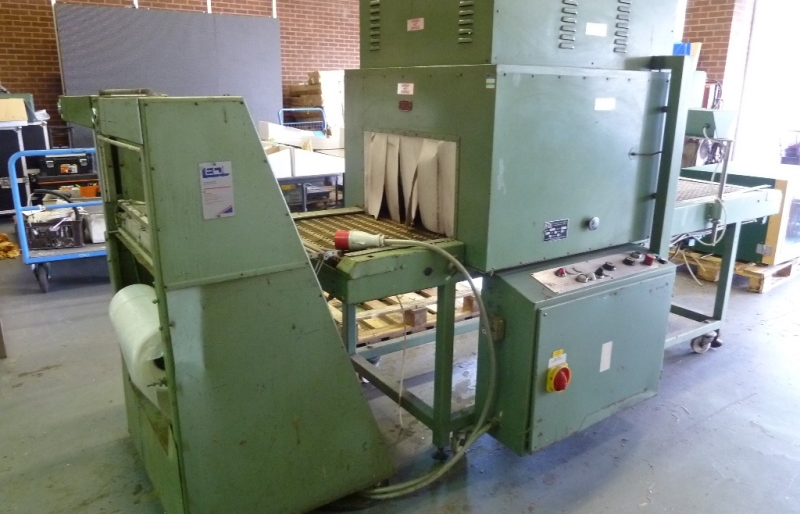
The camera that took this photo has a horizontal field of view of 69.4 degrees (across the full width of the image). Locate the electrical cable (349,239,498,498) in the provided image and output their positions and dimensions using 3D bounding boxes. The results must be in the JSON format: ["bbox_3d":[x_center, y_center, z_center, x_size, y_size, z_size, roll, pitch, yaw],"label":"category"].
[{"bbox_3d":[0.093,0.403,2.158,0.620,0.940,0.240,-10,19,-32],"label":"electrical cable"}]

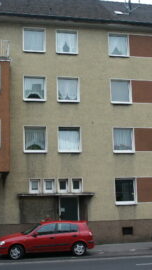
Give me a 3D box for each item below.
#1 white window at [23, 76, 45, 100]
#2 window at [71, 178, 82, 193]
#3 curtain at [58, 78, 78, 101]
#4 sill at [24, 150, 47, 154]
[{"bbox_3d":[-2.125,-2.383,20.074,1.200,1.353,0.160,1,-10,-12],"label":"white window"},{"bbox_3d":[0.086,2.596,19.659,0.565,0.768,0.160,1,-10,-12],"label":"window"},{"bbox_3d":[-0.405,-2.437,20.658,1.082,1.207,0.100,1,-10,-12],"label":"curtain"},{"bbox_3d":[-2.084,0.907,19.819,1.135,0.141,0.200,1,-10,-12],"label":"sill"}]

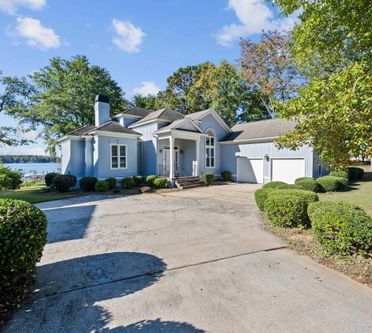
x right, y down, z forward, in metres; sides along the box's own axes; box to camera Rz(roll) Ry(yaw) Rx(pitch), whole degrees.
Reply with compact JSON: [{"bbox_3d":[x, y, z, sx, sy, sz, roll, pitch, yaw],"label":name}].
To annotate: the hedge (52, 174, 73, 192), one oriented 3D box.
[{"bbox_3d":[-7.055,0.977,11.174,1.018,0.969,1.018,-1,2,-32],"label":"hedge"}]

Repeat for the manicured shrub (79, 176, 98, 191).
[{"bbox_3d":[-5.811,1.042,11.638,0.989,0.817,0.989,-1,1,-27],"label":"manicured shrub"}]

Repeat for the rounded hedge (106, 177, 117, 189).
[{"bbox_3d":[-5.004,1.099,12.982,0.747,0.681,0.747,-1,1,-21],"label":"rounded hedge"}]

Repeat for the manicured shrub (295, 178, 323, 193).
[{"bbox_3d":[7.562,1.160,12.000,1.600,0.930,1.600,1,1,32],"label":"manicured shrub"}]

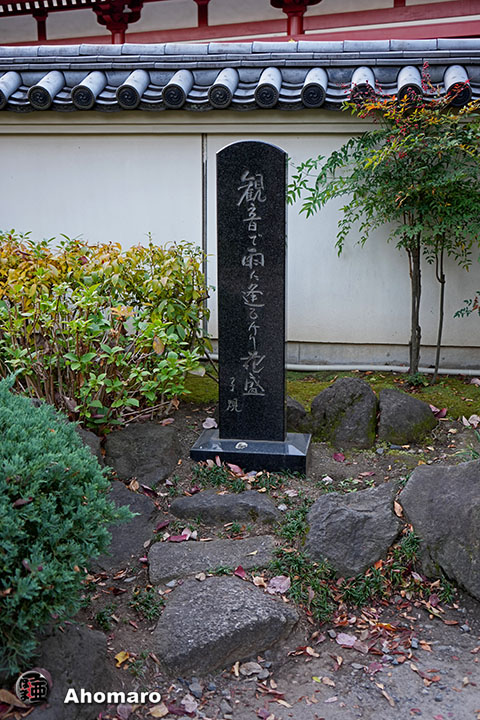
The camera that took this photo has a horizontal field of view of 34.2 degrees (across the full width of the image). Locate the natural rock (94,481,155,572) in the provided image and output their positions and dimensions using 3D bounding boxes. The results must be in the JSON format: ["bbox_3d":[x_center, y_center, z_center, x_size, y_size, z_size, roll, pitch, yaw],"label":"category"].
[{"bbox_3d":[-0.460,0.621,2.944,0.271,0.261,0.403,0,12,0],"label":"natural rock"}]

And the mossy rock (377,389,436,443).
[{"bbox_3d":[0.821,0.277,3.863,0.268,0.245,0.290,0,12,0],"label":"mossy rock"}]

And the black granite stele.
[{"bbox_3d":[0.058,-0.226,3.449,0.513,1.432,0.325,2,12,9],"label":"black granite stele"}]

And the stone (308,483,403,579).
[{"bbox_3d":[0.410,0.621,2.882,0.335,0.290,0.322,0,12,0],"label":"stone"}]

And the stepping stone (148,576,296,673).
[{"bbox_3d":[-0.054,0.852,2.535,0.449,0.162,0.367,-4,12,-18],"label":"stepping stone"}]

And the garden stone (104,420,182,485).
[{"bbox_3d":[-0.425,0.404,3.434,0.319,0.238,0.309,0,12,0],"label":"garden stone"}]

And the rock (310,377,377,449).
[{"bbox_3d":[0.501,0.253,3.800,0.306,0.325,0.292,0,12,0],"label":"rock"}]

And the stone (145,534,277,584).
[{"bbox_3d":[-0.106,0.730,2.867,0.456,0.093,0.258,-2,12,-8],"label":"stone"}]

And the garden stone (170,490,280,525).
[{"bbox_3d":[-0.058,0.595,3.154,0.442,0.092,0.195,0,12,0],"label":"garden stone"}]

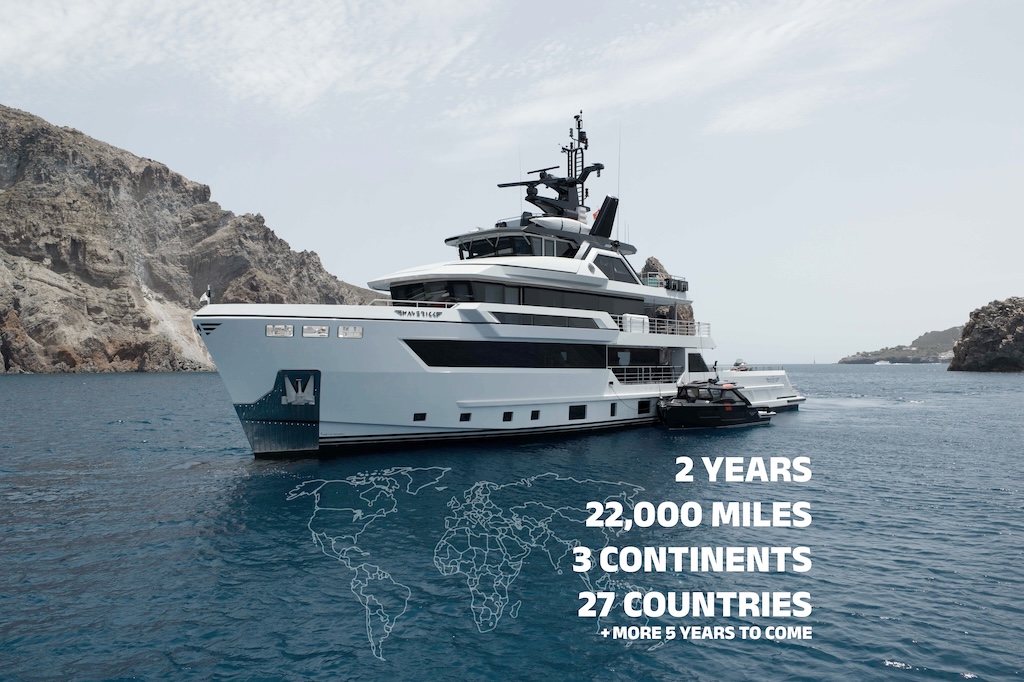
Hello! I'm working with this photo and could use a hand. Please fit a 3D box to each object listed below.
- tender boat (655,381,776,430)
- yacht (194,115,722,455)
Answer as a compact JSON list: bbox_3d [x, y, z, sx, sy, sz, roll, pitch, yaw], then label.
[{"bbox_3d":[11.466,3.677,38.840,8.500,2.750,2.800,1,-2,-35],"label":"tender boat"},{"bbox_3d":[4.116,-4.303,39.824,9.000,18.400,44.000,-2,-3,44],"label":"yacht"}]

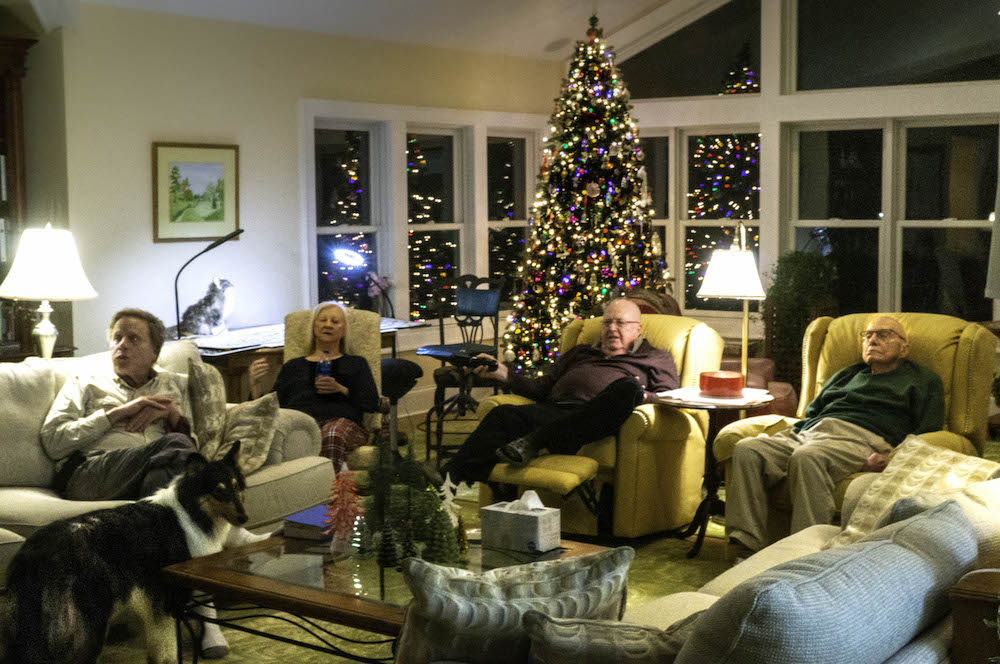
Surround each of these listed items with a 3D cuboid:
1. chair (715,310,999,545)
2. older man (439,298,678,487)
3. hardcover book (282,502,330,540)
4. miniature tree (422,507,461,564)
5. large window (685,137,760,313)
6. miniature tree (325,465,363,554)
[{"bbox_3d":[1.597,0.457,6.057,0.880,1.010,0.950,4,7,39],"label":"chair"},{"bbox_3d":[0.282,0.253,6.187,0.700,0.745,1.220,3,7,33],"label":"older man"},{"bbox_3d":[-0.570,0.635,4.513,0.180,0.048,0.226,3,7,31],"label":"hardcover book"},{"bbox_3d":[-0.184,0.634,4.274,0.117,0.173,0.117,0,6,0],"label":"miniature tree"},{"bbox_3d":[1.664,-0.813,10.156,0.700,1.360,0.080,4,8,40],"label":"large window"},{"bbox_3d":[-0.490,0.550,4.231,0.115,0.273,0.115,0,6,0],"label":"miniature tree"}]

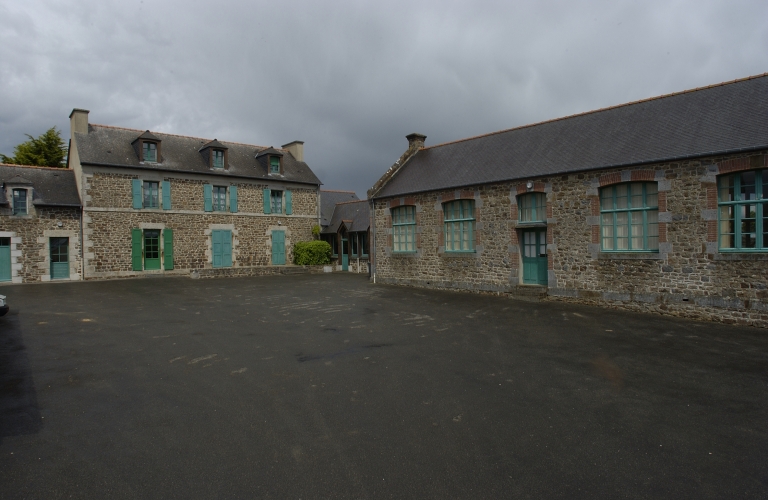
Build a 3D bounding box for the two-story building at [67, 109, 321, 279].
[{"bbox_3d":[-12.754,-3.362,31.171,14.850,10.050,8.000,-1,1,-40],"label":"two-story building"}]

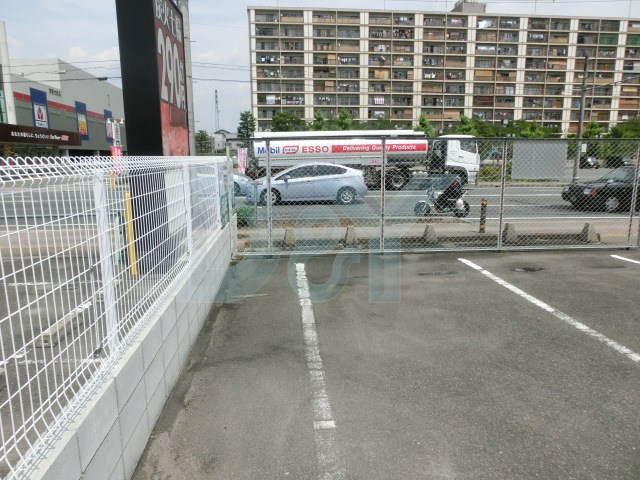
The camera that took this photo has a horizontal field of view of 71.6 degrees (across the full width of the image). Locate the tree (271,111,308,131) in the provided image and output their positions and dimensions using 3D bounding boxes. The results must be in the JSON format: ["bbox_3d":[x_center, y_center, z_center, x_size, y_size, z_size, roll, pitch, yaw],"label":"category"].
[{"bbox_3d":[-2.521,-7.957,37.177,3.400,5.590,3.400,0,10,0],"label":"tree"}]

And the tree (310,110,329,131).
[{"bbox_3d":[0.000,-6.346,30.355,1.700,4.850,1.700,0,10,0],"label":"tree"}]

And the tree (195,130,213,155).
[{"bbox_3d":[-12.260,-9.259,47.104,2.400,4.600,2.400,0,10,0],"label":"tree"}]

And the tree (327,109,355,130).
[{"bbox_3d":[1.449,-6.410,30.343,2.100,4.980,2.100,0,10,0],"label":"tree"}]

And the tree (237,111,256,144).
[{"bbox_3d":[-5.276,-6.807,32.304,1.800,5.060,1.800,0,10,0],"label":"tree"}]

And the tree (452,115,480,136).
[{"bbox_3d":[9.835,-6.154,30.390,2.200,4.460,2.200,0,10,0],"label":"tree"}]

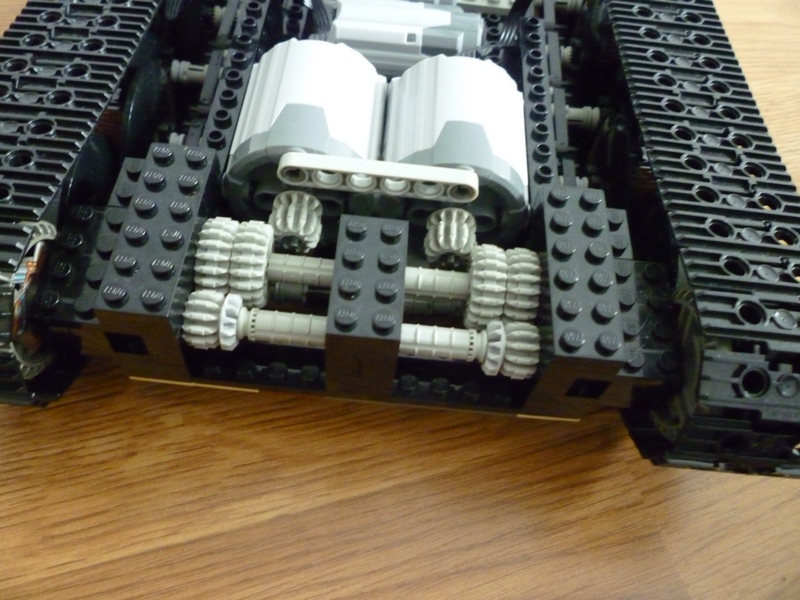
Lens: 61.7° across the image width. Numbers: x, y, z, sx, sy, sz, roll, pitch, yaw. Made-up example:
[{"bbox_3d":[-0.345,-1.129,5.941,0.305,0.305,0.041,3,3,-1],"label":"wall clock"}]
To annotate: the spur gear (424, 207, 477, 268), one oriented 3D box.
[{"bbox_3d":[0.013,-0.016,0.172,0.014,0.014,0.008,5,58,-2],"label":"spur gear"}]

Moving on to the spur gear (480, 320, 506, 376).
[{"bbox_3d":[0.022,0.011,0.156,0.004,0.013,0.013,5,58,-2],"label":"spur gear"}]

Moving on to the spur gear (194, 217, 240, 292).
[{"bbox_3d":[-0.043,-0.009,0.162,0.008,0.021,0.021,6,58,-2],"label":"spur gear"}]

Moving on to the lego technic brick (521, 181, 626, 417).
[{"bbox_3d":[0.041,0.000,0.165,0.016,0.030,0.048,5,58,-2],"label":"lego technic brick"}]

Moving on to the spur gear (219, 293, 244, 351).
[{"bbox_3d":[-0.039,0.005,0.154,0.004,0.013,0.013,6,58,-2],"label":"spur gear"}]

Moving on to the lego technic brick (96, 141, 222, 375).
[{"bbox_3d":[-0.055,-0.010,0.162,0.016,0.032,0.048,6,58,-2],"label":"lego technic brick"}]

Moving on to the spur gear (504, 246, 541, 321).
[{"bbox_3d":[0.029,-0.002,0.165,0.008,0.021,0.021,6,58,-2],"label":"spur gear"}]

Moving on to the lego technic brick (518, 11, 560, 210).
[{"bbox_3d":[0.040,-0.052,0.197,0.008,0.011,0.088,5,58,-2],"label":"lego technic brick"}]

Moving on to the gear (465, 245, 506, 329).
[{"bbox_3d":[0.021,-0.003,0.165,0.008,0.021,0.021,6,58,-2],"label":"gear"}]

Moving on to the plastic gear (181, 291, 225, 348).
[{"bbox_3d":[-0.044,0.004,0.154,0.008,0.013,0.013,6,58,-2],"label":"plastic gear"}]

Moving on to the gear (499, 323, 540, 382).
[{"bbox_3d":[0.027,0.012,0.156,0.008,0.014,0.014,5,58,-2],"label":"gear"}]

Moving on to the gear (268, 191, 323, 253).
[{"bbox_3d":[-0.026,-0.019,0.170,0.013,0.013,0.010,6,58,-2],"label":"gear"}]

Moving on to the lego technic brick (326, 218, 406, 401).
[{"bbox_3d":[-0.008,0.002,0.159,0.016,0.030,0.032,5,58,-2],"label":"lego technic brick"}]

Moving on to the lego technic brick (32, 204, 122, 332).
[{"bbox_3d":[-0.071,-0.008,0.152,0.016,0.005,0.032,5,58,-2],"label":"lego technic brick"}]

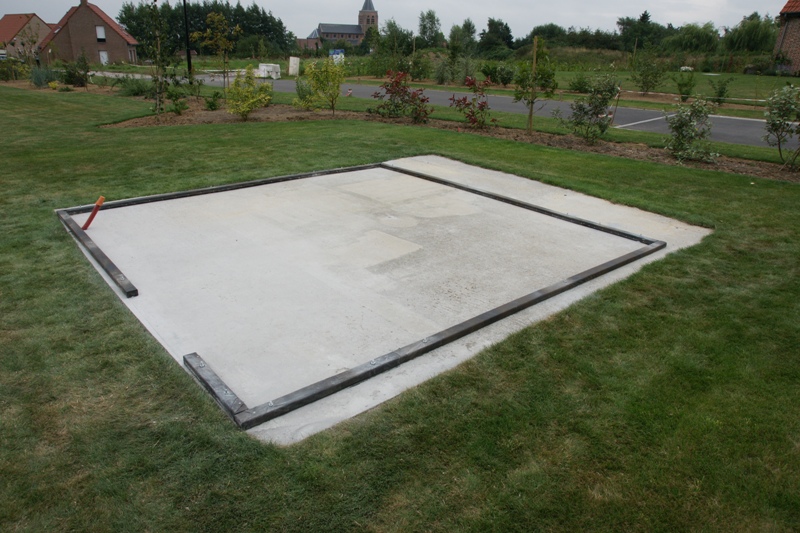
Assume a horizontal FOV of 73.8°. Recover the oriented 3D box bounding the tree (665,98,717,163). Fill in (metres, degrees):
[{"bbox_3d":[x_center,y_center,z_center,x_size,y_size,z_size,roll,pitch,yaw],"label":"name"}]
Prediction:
[{"bbox_3d":[4.813,-2.280,8.834,0.836,0.972,0.900,2,22,0],"label":"tree"}]

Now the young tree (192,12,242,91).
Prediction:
[{"bbox_3d":[-5.127,-5.851,14.979,1.362,2.328,1.300,2,22,0],"label":"young tree"}]

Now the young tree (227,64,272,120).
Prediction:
[{"bbox_3d":[-3.276,-3.774,11.607,0.971,1.163,1.000,2,22,0],"label":"young tree"}]

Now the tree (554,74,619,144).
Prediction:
[{"bbox_3d":[3.526,-2.977,10.079,1.174,1.240,1.100,2,22,0],"label":"tree"}]

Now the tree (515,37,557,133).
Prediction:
[{"bbox_3d":[2.760,-3.665,10.859,0.830,1.874,0.850,2,22,0],"label":"tree"}]

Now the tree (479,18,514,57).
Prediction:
[{"bbox_3d":[13.111,-30.746,72.691,4.703,5.566,4.703,2,22,0],"label":"tree"}]

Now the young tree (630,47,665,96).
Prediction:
[{"bbox_3d":[10.177,-7.942,21.837,1.430,1.830,1.450,2,22,0],"label":"young tree"}]

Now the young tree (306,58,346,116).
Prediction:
[{"bbox_3d":[-1.781,-4.274,12.744,0.881,1.306,0.950,2,22,0],"label":"young tree"}]

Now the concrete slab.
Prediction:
[{"bbox_3d":[-0.103,-0.440,5.415,5.183,0.120,4.516,-17,29,-37],"label":"concrete slab"}]

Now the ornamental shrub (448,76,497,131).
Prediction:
[{"bbox_3d":[1.562,-3.527,11.484,1.003,1.075,0.950,2,22,0],"label":"ornamental shrub"}]

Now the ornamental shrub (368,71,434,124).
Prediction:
[{"bbox_3d":[0.012,-3.928,12.291,1.431,1.113,1.100,2,22,0],"label":"ornamental shrub"}]

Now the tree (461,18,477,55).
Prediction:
[{"bbox_3d":[9.475,-31.002,73.145,2.226,5.487,2.226,2,22,0],"label":"tree"}]

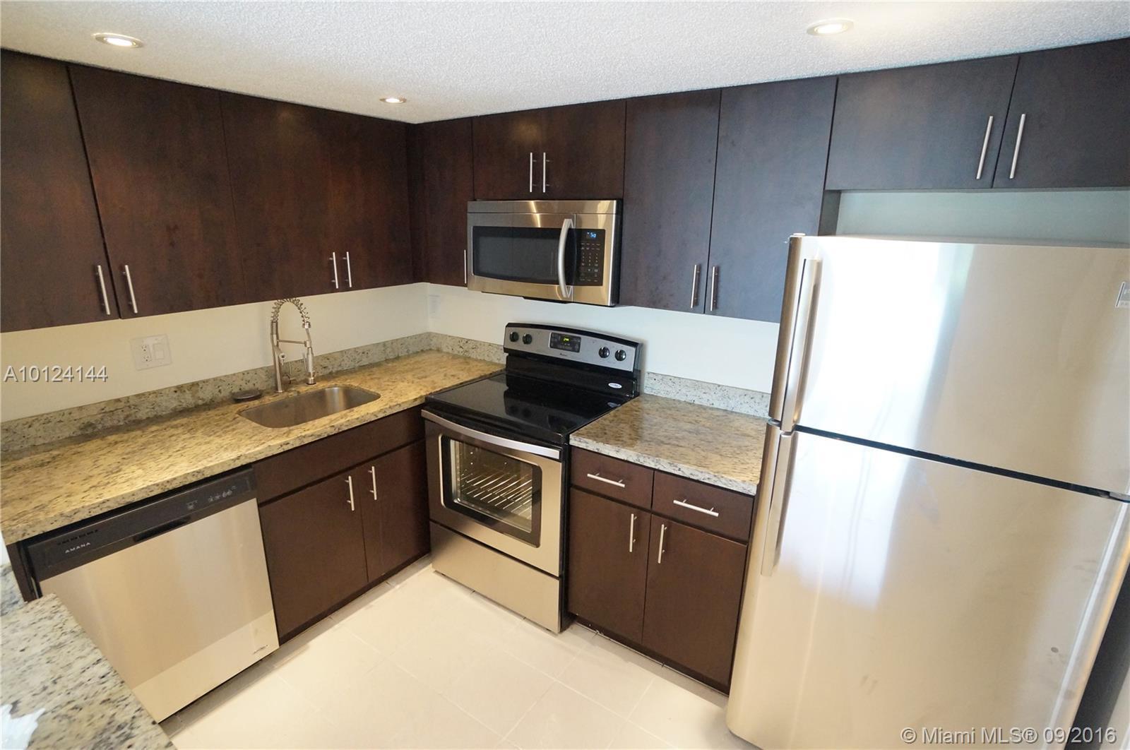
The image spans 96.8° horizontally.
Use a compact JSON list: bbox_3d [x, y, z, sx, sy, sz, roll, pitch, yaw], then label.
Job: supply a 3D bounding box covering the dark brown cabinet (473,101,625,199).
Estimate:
[{"bbox_3d":[-0.014,-0.964,2.245,0.784,0.354,0.304,11,19,32],"label":"dark brown cabinet"}]

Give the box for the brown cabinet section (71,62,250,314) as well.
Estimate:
[{"bbox_3d":[-1.499,-0.629,1.823,0.355,0.755,0.399,11,20,31],"label":"brown cabinet section"}]

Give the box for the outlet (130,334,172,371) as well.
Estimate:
[{"bbox_3d":[-1.610,-0.087,1.959,0.009,0.117,0.118,11,19,32],"label":"outlet"}]

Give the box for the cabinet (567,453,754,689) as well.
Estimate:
[{"bbox_3d":[0.496,0.674,2.210,0.711,0.853,0.653,11,20,31],"label":"cabinet"}]

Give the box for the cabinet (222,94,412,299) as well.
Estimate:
[{"bbox_3d":[-1.138,-0.777,2.304,0.304,0.764,0.845,11,19,32],"label":"cabinet"}]

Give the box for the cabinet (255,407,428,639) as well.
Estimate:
[{"bbox_3d":[-1.194,0.585,2.428,0.643,0.853,0.811,11,20,31],"label":"cabinet"}]

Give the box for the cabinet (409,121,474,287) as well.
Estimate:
[{"bbox_3d":[-0.514,-0.873,2.615,0.405,0.776,0.304,11,19,32],"label":"cabinet"}]

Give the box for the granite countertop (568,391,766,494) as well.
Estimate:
[{"bbox_3d":[0.507,0.245,2.080,0.726,0.044,0.648,11,20,31],"label":"granite countertop"}]

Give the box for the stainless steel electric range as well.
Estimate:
[{"bbox_3d":[-0.149,0.415,2.399,0.781,1.188,0.685,11,19,32],"label":"stainless steel electric range"}]

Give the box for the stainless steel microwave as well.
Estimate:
[{"bbox_3d":[-0.030,-0.593,2.347,0.774,0.416,0.415,11,20,31],"label":"stainless steel microwave"}]

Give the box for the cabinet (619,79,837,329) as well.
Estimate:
[{"bbox_3d":[0.621,-0.634,1.940,0.719,0.755,0.341,11,20,31],"label":"cabinet"}]

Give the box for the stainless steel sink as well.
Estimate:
[{"bbox_3d":[-1.158,0.241,2.332,0.352,0.204,0.520,11,20,31],"label":"stainless steel sink"}]

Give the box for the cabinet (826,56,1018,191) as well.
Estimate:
[{"bbox_3d":[1.078,-0.736,1.559,0.415,0.319,0.304,11,19,32],"label":"cabinet"}]

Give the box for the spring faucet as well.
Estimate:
[{"bbox_3d":[-1.213,-0.124,2.227,0.208,0.431,0.076,5,17,15],"label":"spring faucet"}]

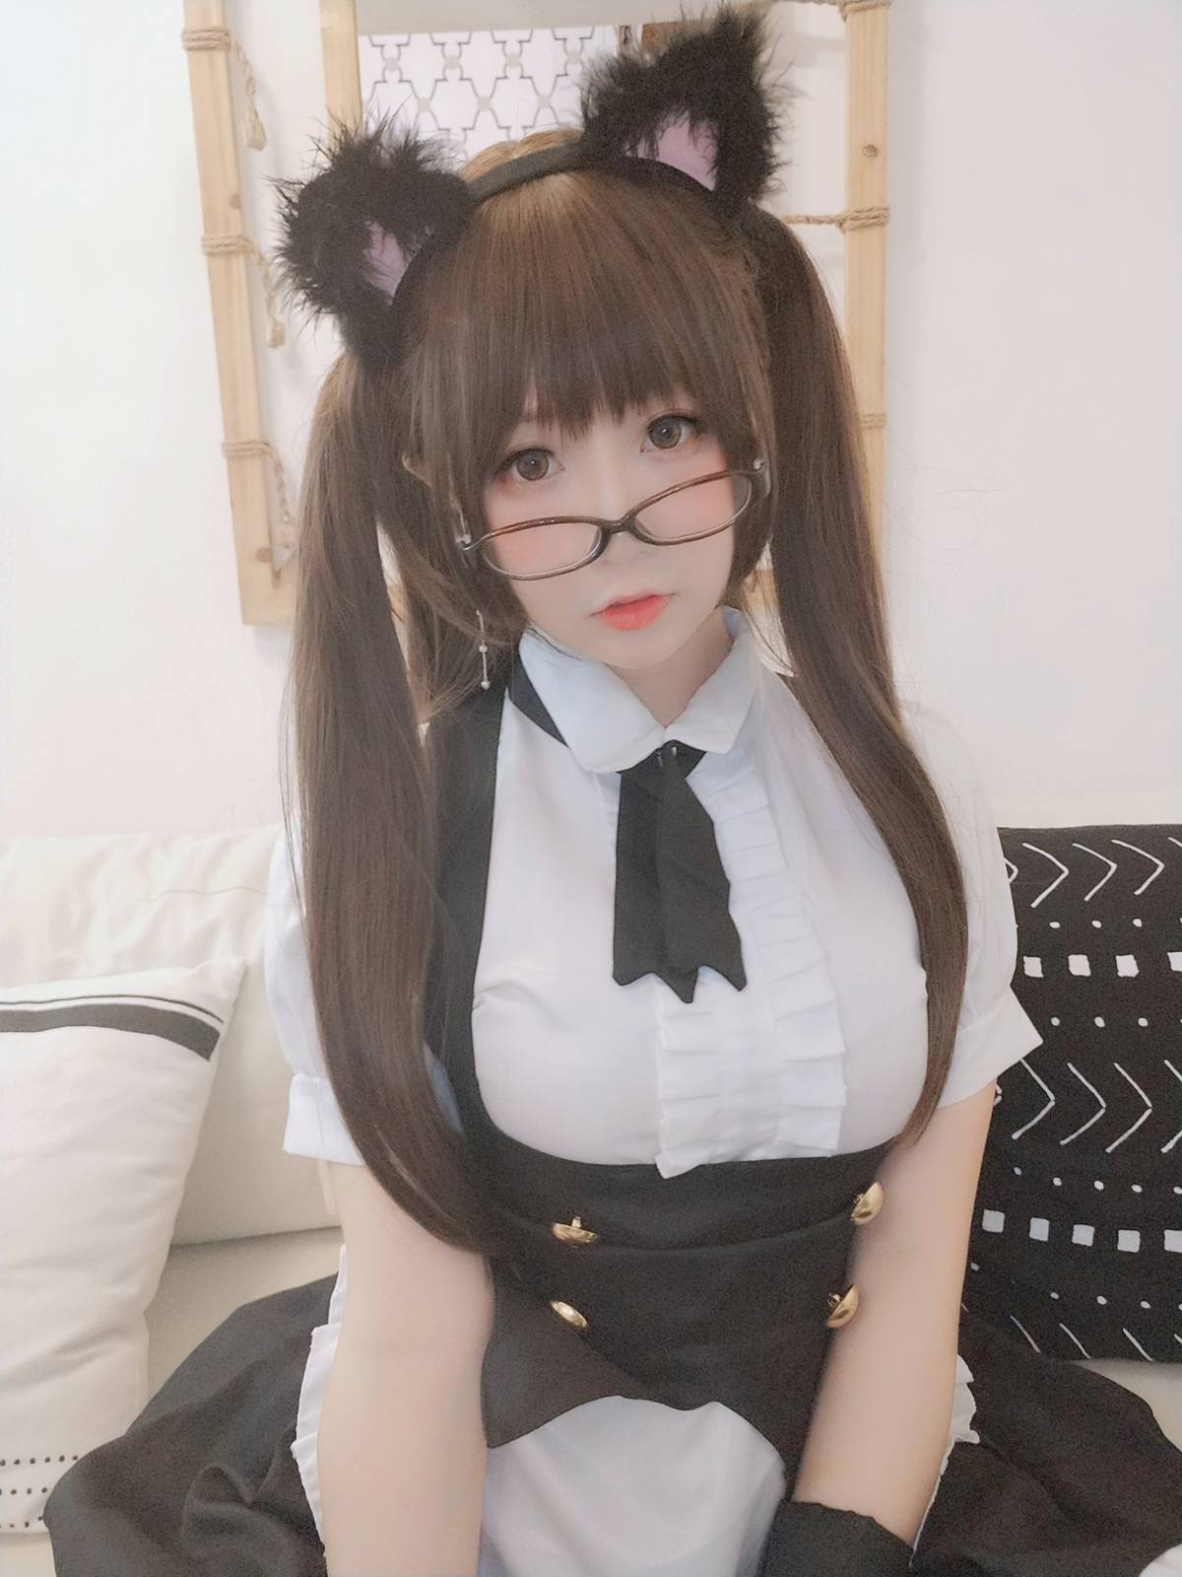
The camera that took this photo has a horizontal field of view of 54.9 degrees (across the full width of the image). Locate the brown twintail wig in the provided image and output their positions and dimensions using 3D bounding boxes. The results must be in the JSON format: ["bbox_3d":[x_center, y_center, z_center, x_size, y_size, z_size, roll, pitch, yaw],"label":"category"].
[{"bbox_3d":[0.011,-0.048,0.652,0.385,0.623,0.244,-5,10,-2],"label":"brown twintail wig"}]

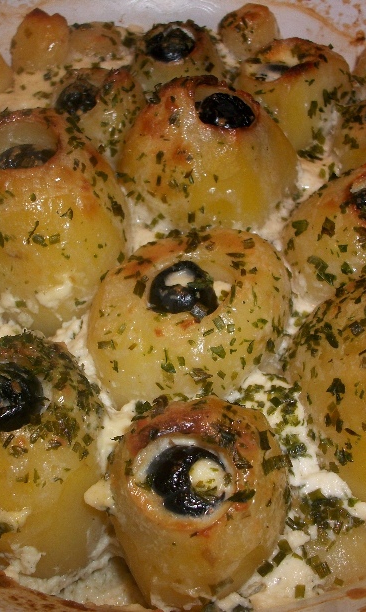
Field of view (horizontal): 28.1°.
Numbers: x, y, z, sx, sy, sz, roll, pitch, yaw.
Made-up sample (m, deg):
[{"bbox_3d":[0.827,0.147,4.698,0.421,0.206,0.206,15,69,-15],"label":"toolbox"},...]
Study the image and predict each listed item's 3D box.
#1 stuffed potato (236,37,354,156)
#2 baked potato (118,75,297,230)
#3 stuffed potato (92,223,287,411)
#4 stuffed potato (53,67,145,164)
[{"bbox_3d":[0.051,-0.096,0.337,0.050,0.056,0.050,0,52,0],"label":"stuffed potato"},{"bbox_3d":[0.010,-0.064,0.308,0.070,0.064,0.068,0,52,0],"label":"baked potato"},{"bbox_3d":[0.002,0.004,0.260,0.068,0.058,0.066,0,52,0],"label":"stuffed potato"},{"bbox_3d":[-0.037,-0.084,0.336,0.042,0.047,0.043,-4,55,0],"label":"stuffed potato"}]

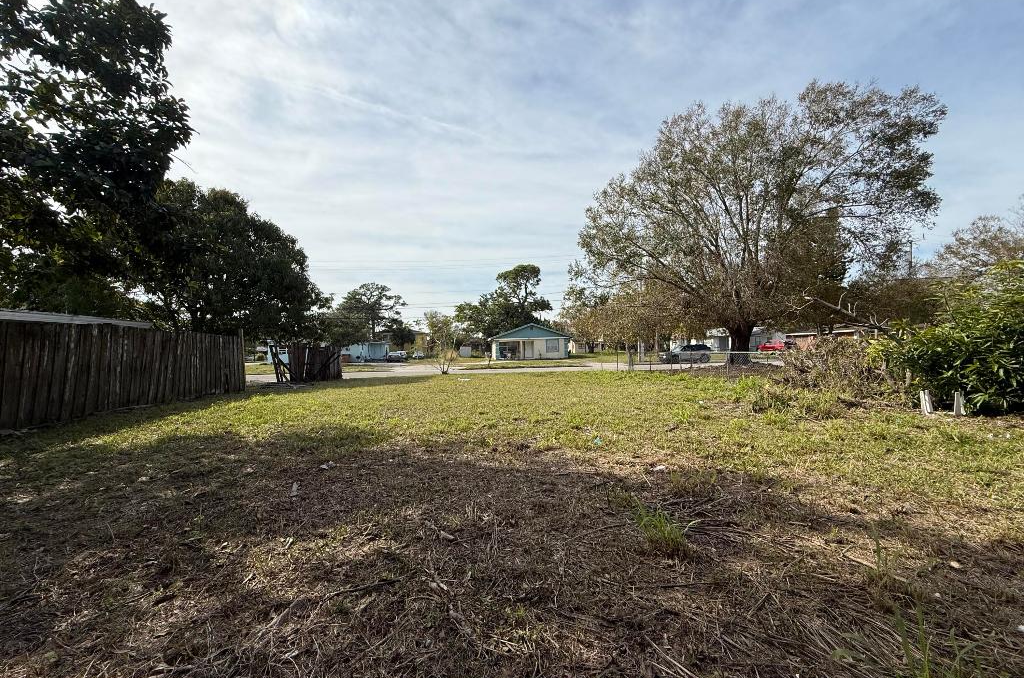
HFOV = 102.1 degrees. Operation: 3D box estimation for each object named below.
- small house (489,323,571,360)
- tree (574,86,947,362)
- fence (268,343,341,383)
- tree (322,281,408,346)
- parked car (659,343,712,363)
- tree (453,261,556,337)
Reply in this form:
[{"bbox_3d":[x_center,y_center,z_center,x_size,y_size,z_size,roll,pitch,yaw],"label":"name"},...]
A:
[{"bbox_3d":[2.155,0.368,52.500,9.400,4.150,9.500,-1,-1,-5],"label":"small house"},{"bbox_3d":[14.639,-6.637,26.300,18.800,16.200,17.500,-1,-1,0],"label":"tree"},{"bbox_3d":[-10.472,1.217,21.000,3.650,1.900,0.500,-1,-1,-3],"label":"fence"},{"bbox_3d":[-21.934,-2.695,62.000,12.000,12.000,11.000,-1,-1,0],"label":"tree"},{"bbox_3d":[15.921,1.386,38.000,4.500,1.670,1.850,-1,-1,-5],"label":"parked car"},{"bbox_3d":[-1.334,-4.552,65.000,15.000,14.500,13.500,-1,-1,0],"label":"tree"}]

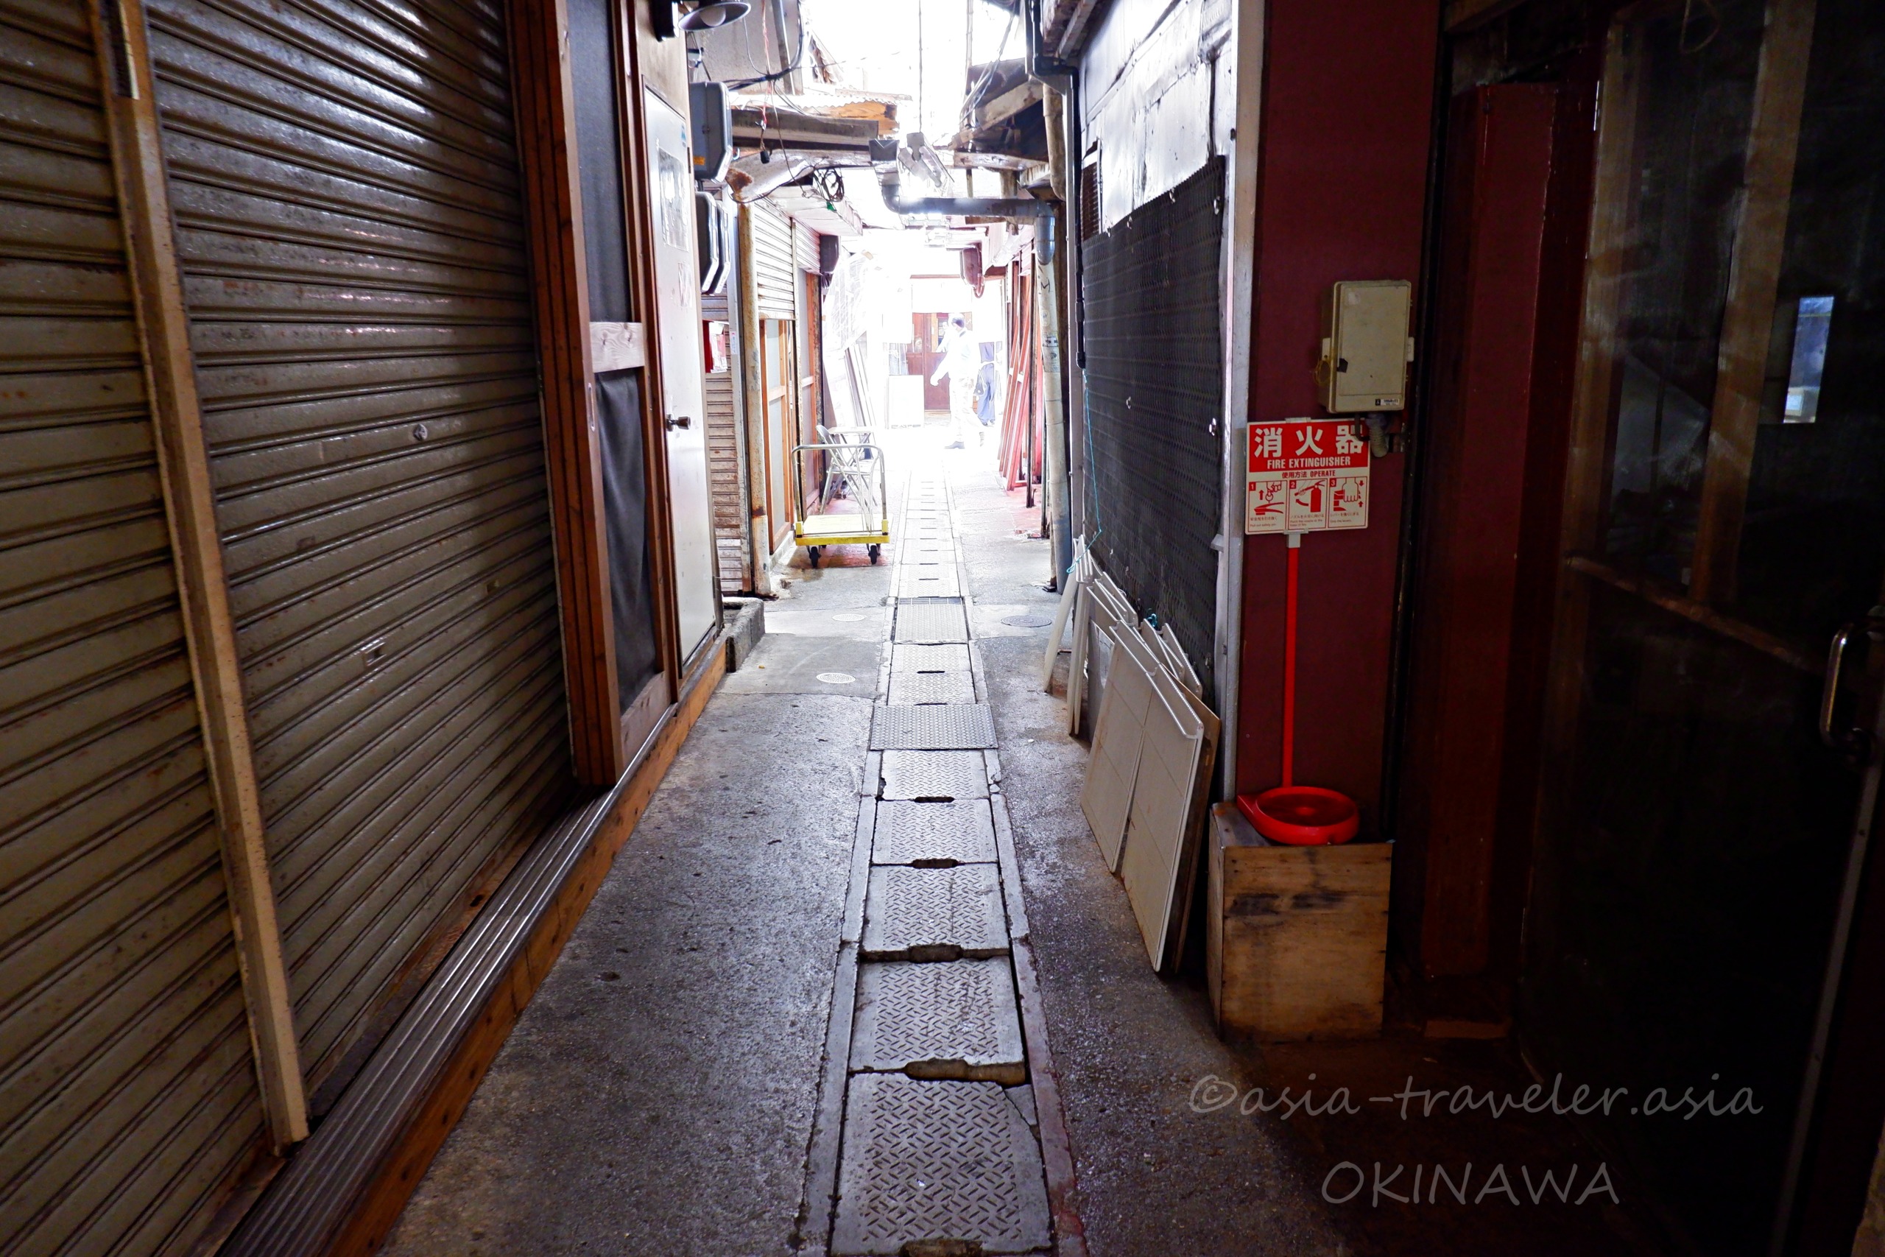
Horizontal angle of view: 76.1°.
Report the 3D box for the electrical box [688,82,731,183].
[{"bbox_3d":[-1.096,-2.270,5.578,0.200,0.415,0.250,-1,14,-1],"label":"electrical box"}]

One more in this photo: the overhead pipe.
[{"bbox_3d":[0.110,-2.461,6.610,1.000,0.430,0.160,-1,14,-1],"label":"overhead pipe"}]

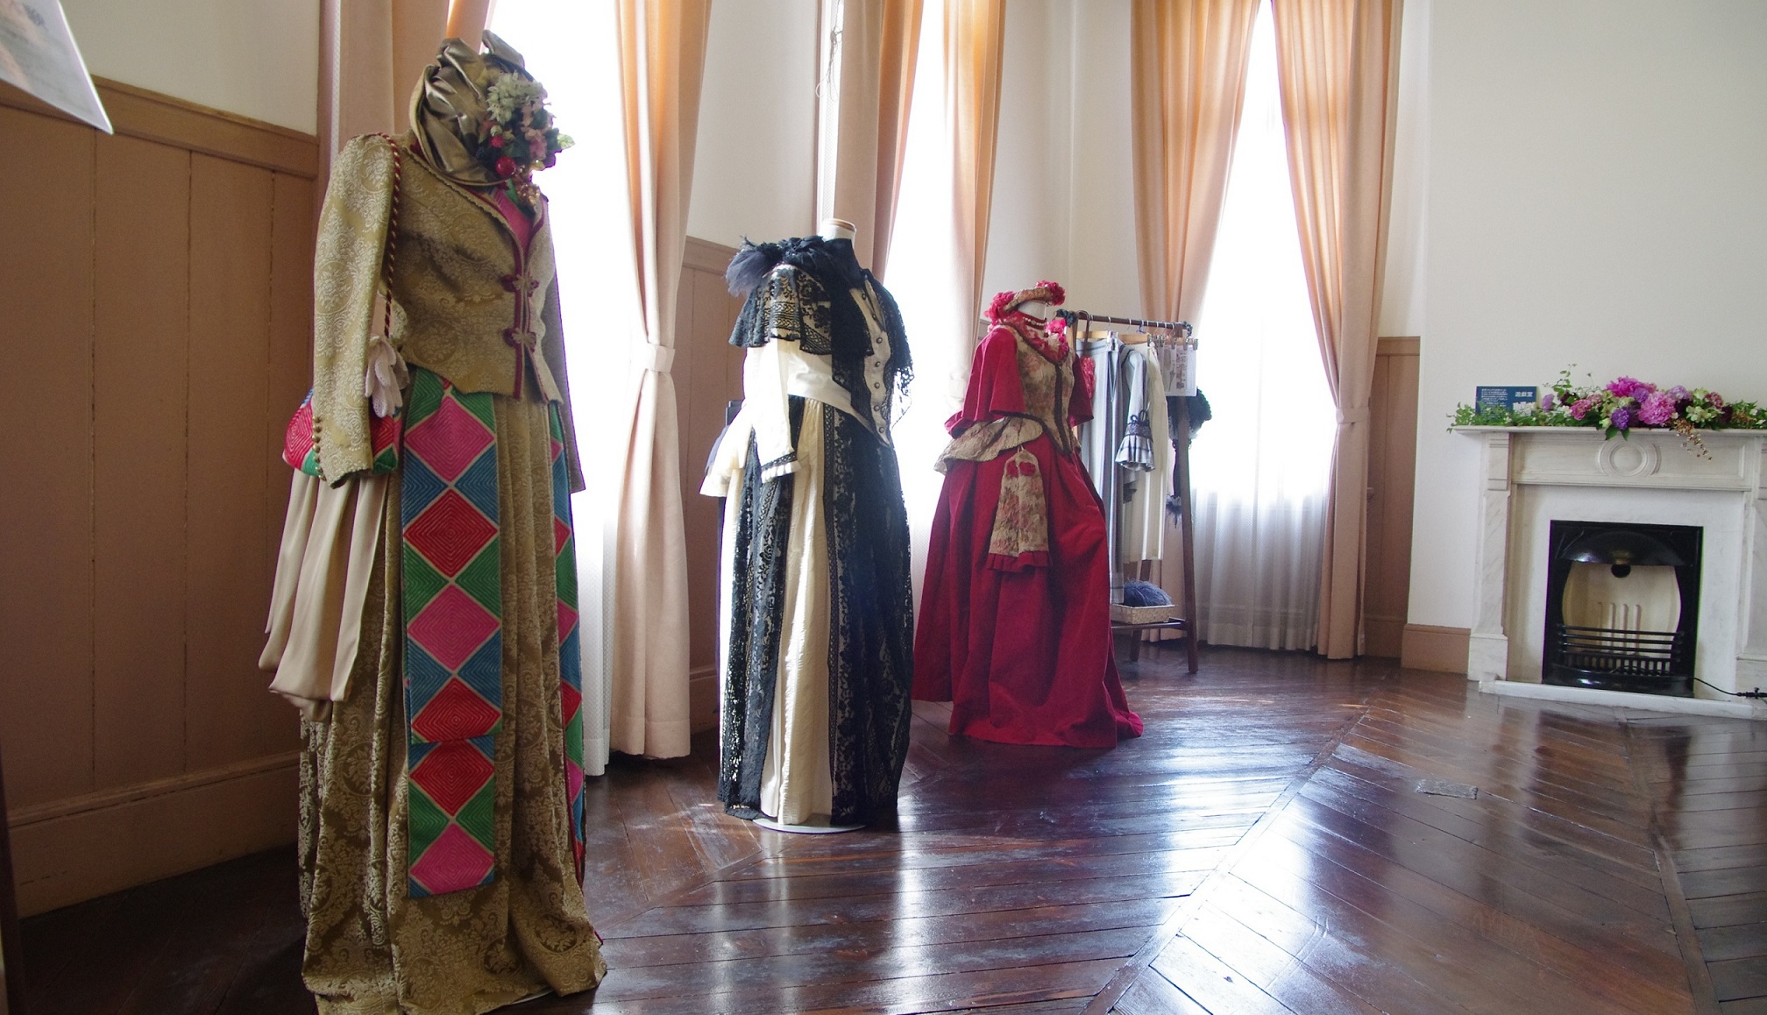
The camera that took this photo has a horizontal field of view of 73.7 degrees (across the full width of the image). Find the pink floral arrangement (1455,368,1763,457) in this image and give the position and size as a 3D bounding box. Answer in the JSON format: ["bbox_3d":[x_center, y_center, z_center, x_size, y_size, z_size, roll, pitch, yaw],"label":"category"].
[{"bbox_3d":[3.081,-0.398,4.921,1.220,0.356,0.250,3,2,25],"label":"pink floral arrangement"}]

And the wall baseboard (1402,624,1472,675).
[{"bbox_3d":[2.512,0.647,5.360,0.285,0.200,0.030,3,2,25],"label":"wall baseboard"}]

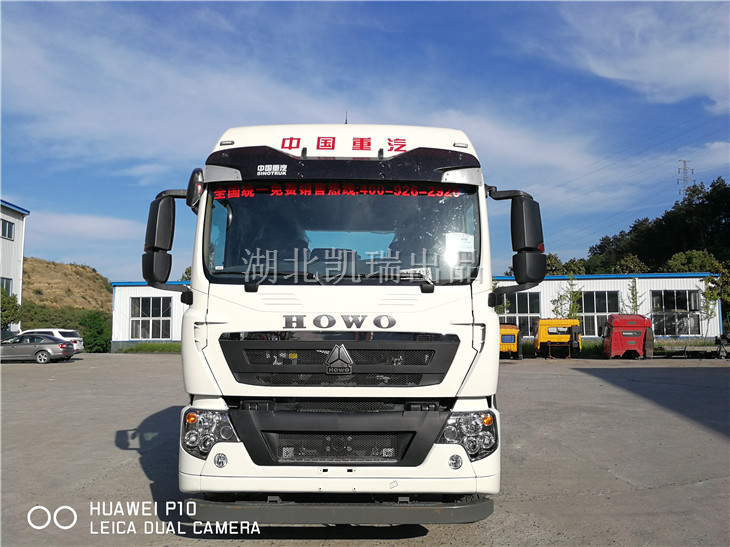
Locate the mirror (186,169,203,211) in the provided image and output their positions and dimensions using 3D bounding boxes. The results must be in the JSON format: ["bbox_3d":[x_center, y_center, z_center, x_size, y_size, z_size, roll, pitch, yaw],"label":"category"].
[{"bbox_3d":[-1.242,-0.621,4.160,0.120,0.300,0.165,3,-6,-26],"label":"mirror"}]

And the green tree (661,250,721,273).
[{"bbox_3d":[28.681,2.025,50.000,5.000,8.000,5.000,0,-6,0],"label":"green tree"}]

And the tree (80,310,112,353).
[{"bbox_3d":[-19.435,4.234,41.200,2.250,3.050,2.200,0,-5,0],"label":"tree"}]

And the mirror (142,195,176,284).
[{"bbox_3d":[-1.599,-0.265,4.430,0.220,0.680,0.165,-1,-5,13],"label":"mirror"}]

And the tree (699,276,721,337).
[{"bbox_3d":[21.788,2.325,36.000,1.300,4.200,1.300,0,-6,0],"label":"tree"}]

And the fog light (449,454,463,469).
[{"bbox_3d":[0.645,1.341,4.050,0.100,0.100,0.060,0,-5,0],"label":"fog light"}]

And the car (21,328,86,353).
[{"bbox_3d":[-18.550,4.011,32.400,4.600,1.720,1.850,0,-6,-1],"label":"car"}]

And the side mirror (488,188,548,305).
[{"bbox_3d":[1.162,-0.210,4.350,0.430,0.880,0.260,0,-6,0],"label":"side mirror"}]

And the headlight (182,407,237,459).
[{"bbox_3d":[-1.131,1.164,4.140,0.410,0.365,0.240,-1,-5,8],"label":"headlight"}]

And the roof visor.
[{"bbox_3d":[-0.162,-0.810,4.280,2.080,0.280,0.300,0,-5,0],"label":"roof visor"}]

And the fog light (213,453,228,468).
[{"bbox_3d":[-1.007,1.310,3.980,0.100,0.102,0.070,-1,-6,6],"label":"fog light"}]

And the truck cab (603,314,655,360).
[{"bbox_3d":[14.935,3.549,32.200,2.200,2.350,1.900,-1,-6,10],"label":"truck cab"}]

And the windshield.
[{"bbox_3d":[-0.180,-0.312,4.327,2.110,0.850,0.330,0,-5,0],"label":"windshield"}]

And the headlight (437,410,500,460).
[{"bbox_3d":[0.731,1.159,4.060,0.420,0.340,0.250,0,-6,1],"label":"headlight"}]

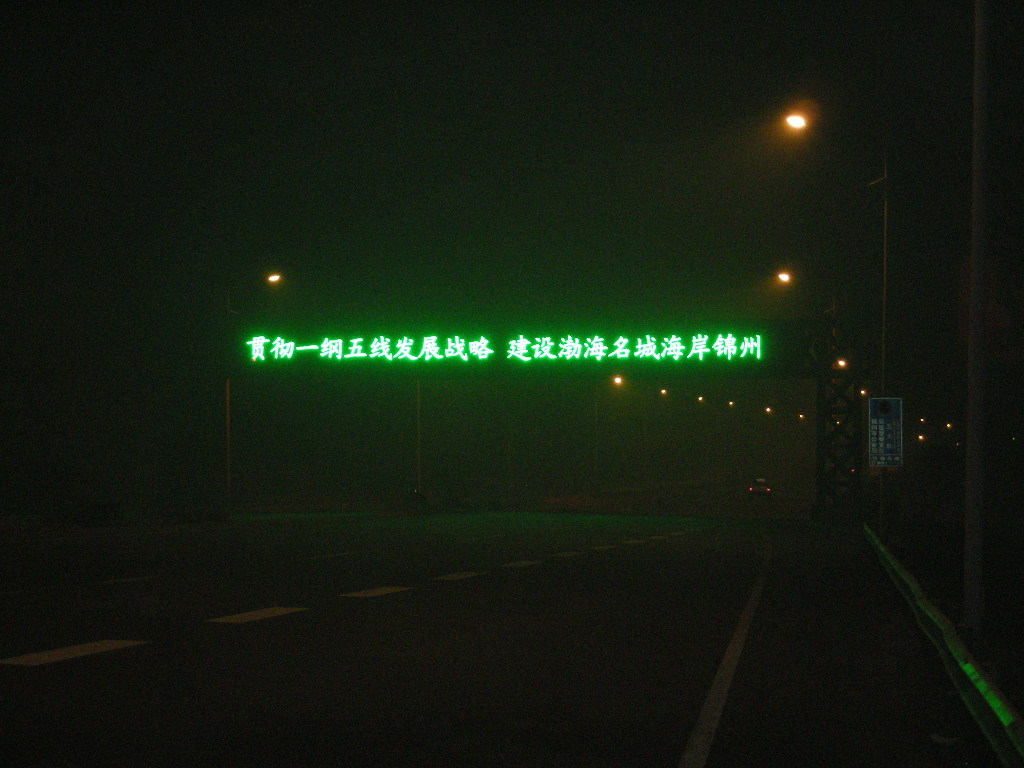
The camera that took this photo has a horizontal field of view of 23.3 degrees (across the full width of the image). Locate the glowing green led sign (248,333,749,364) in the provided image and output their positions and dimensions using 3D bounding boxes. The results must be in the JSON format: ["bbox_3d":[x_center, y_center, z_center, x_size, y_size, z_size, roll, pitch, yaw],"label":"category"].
[{"bbox_3d":[-0.486,-1.500,105.000,22.000,1.320,0.300,0,-2,10],"label":"glowing green led sign"}]

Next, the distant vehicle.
[{"bbox_3d":[17.801,7.629,178.000,1.720,1.480,4.400,0,-2,11],"label":"distant vehicle"}]

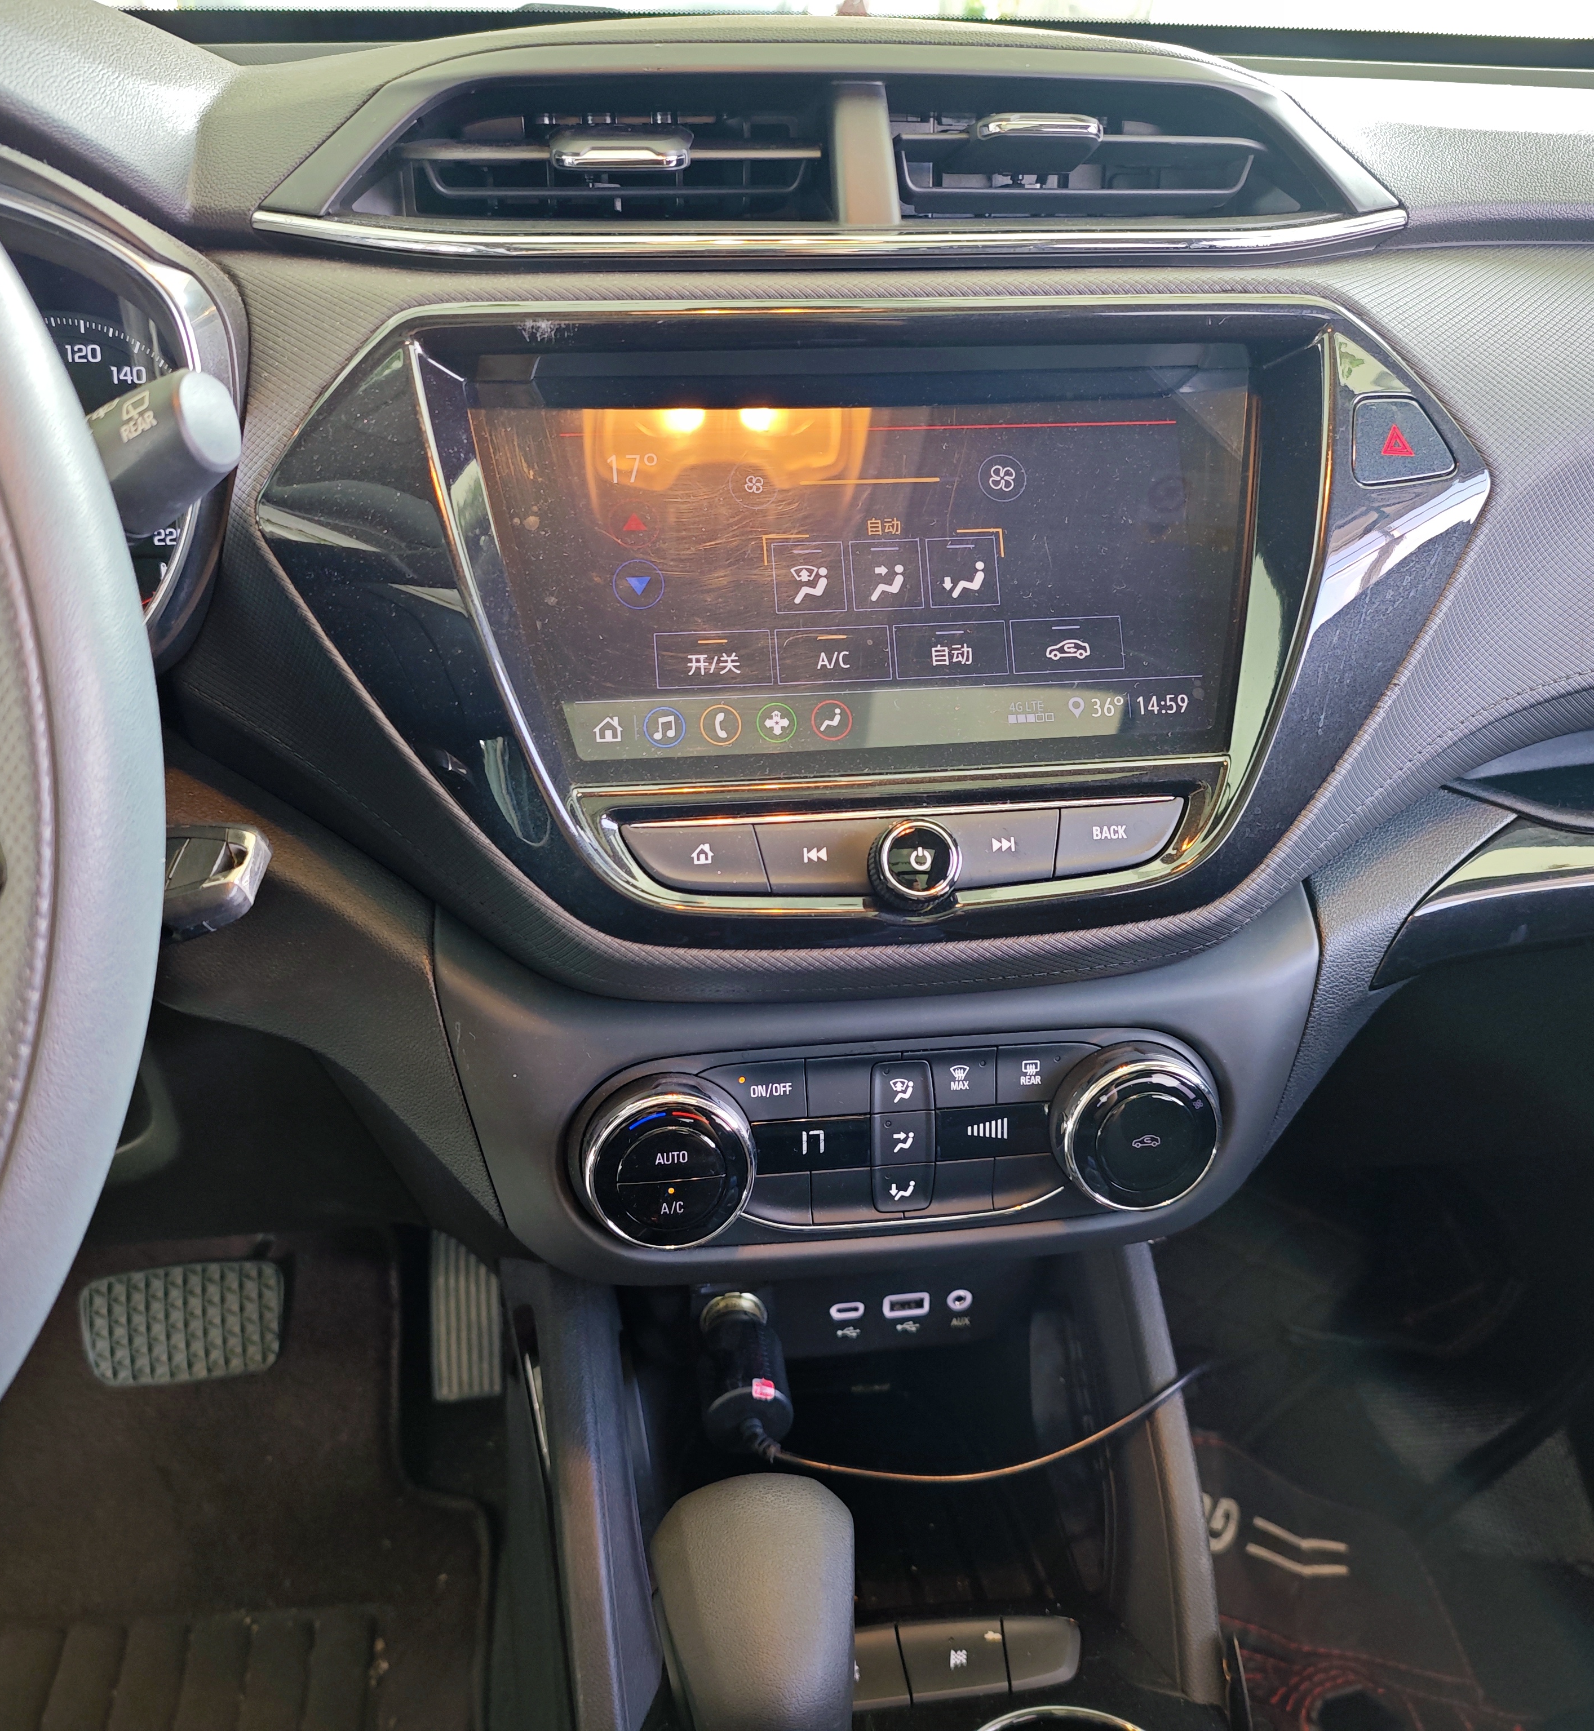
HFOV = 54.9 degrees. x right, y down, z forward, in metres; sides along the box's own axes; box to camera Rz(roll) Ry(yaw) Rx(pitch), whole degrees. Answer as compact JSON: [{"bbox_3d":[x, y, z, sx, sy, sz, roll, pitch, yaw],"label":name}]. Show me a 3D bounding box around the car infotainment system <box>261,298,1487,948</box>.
[{"bbox_3d":[0.026,-0.068,0.430,0.340,0.176,0.050,-3,-1,-7],"label":"car infotainment system"}]

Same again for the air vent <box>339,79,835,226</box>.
[{"bbox_3d":[-0.058,-0.207,0.446,0.136,0.039,0.040,-3,21,-7],"label":"air vent"}]

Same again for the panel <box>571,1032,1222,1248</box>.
[{"bbox_3d":[0.030,0.080,0.449,0.190,0.053,0.032,-3,5,-7],"label":"panel"}]

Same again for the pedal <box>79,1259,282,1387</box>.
[{"bbox_3d":[-0.322,0.238,0.800,0.102,0.058,0.022,-3,-9,-7],"label":"pedal"}]

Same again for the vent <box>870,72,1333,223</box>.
[{"bbox_3d":[0.093,-0.217,0.465,0.136,0.039,0.040,-3,21,-7],"label":"vent"}]

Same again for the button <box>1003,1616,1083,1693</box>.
[{"bbox_3d":[0.078,0.251,0.488,0.025,0.011,0.022,-3,64,-7],"label":"button"}]

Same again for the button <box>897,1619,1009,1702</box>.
[{"bbox_3d":[0.050,0.251,0.485,0.032,0.011,0.022,-3,64,-7],"label":"button"}]

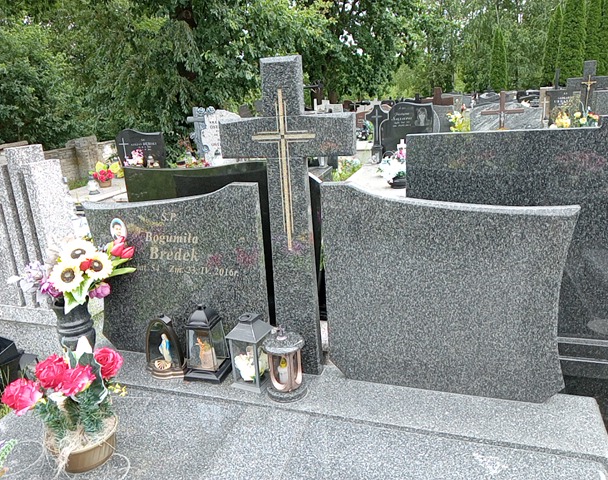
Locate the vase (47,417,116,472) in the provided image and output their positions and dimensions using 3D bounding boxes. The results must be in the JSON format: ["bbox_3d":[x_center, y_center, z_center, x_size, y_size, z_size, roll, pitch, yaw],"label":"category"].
[{"bbox_3d":[-0.694,0.651,1.644,0.210,0.089,0.210,2,17,19],"label":"vase"}]

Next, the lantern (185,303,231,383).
[{"bbox_3d":[-0.383,0.390,2.009,0.155,0.294,0.121,2,17,19],"label":"lantern"}]

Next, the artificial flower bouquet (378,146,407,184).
[{"bbox_3d":[0.962,-0.770,5.500,0.360,0.370,0.340,2,17,19],"label":"artificial flower bouquet"}]

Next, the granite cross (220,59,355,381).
[{"bbox_3d":[-0.035,-0.049,1.888,0.485,1.161,0.078,2,17,19],"label":"granite cross"}]

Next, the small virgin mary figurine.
[{"bbox_3d":[-0.531,0.413,2.050,0.149,0.246,0.105,2,17,19],"label":"small virgin mary figurine"}]

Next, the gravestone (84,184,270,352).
[{"bbox_3d":[-0.510,0.127,2.122,0.814,0.752,0.080,2,17,19],"label":"gravestone"}]

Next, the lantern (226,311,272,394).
[{"bbox_3d":[-0.200,0.408,1.939,0.134,0.277,0.131,4,18,26],"label":"lantern"}]

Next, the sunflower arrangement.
[{"bbox_3d":[-0.873,0.130,1.972,0.409,0.252,0.263,-4,16,0],"label":"sunflower arrangement"}]

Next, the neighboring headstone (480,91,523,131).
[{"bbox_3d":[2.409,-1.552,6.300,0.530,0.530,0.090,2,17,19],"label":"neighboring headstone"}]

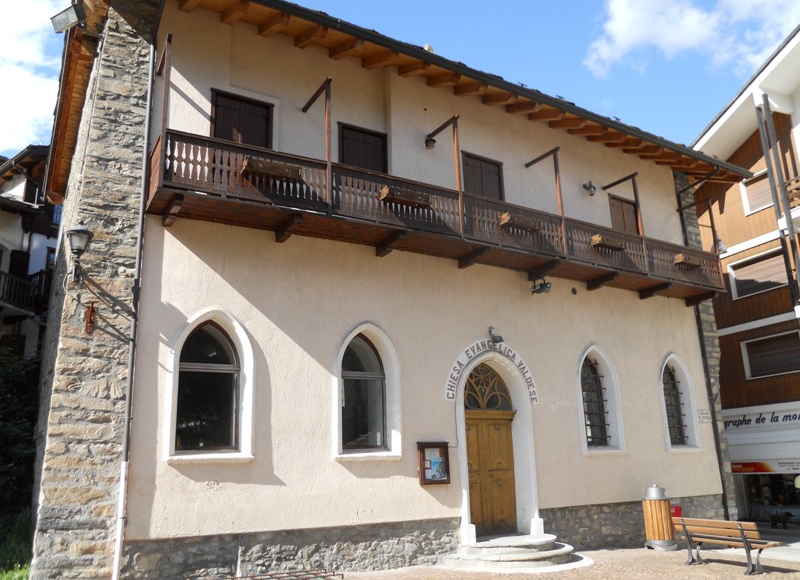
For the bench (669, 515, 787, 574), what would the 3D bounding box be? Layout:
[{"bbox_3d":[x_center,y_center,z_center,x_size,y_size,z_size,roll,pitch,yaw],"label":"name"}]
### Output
[{"bbox_3d":[5.272,4.127,10.513,0.620,0.760,1.750,4,-16,-20],"label":"bench"}]

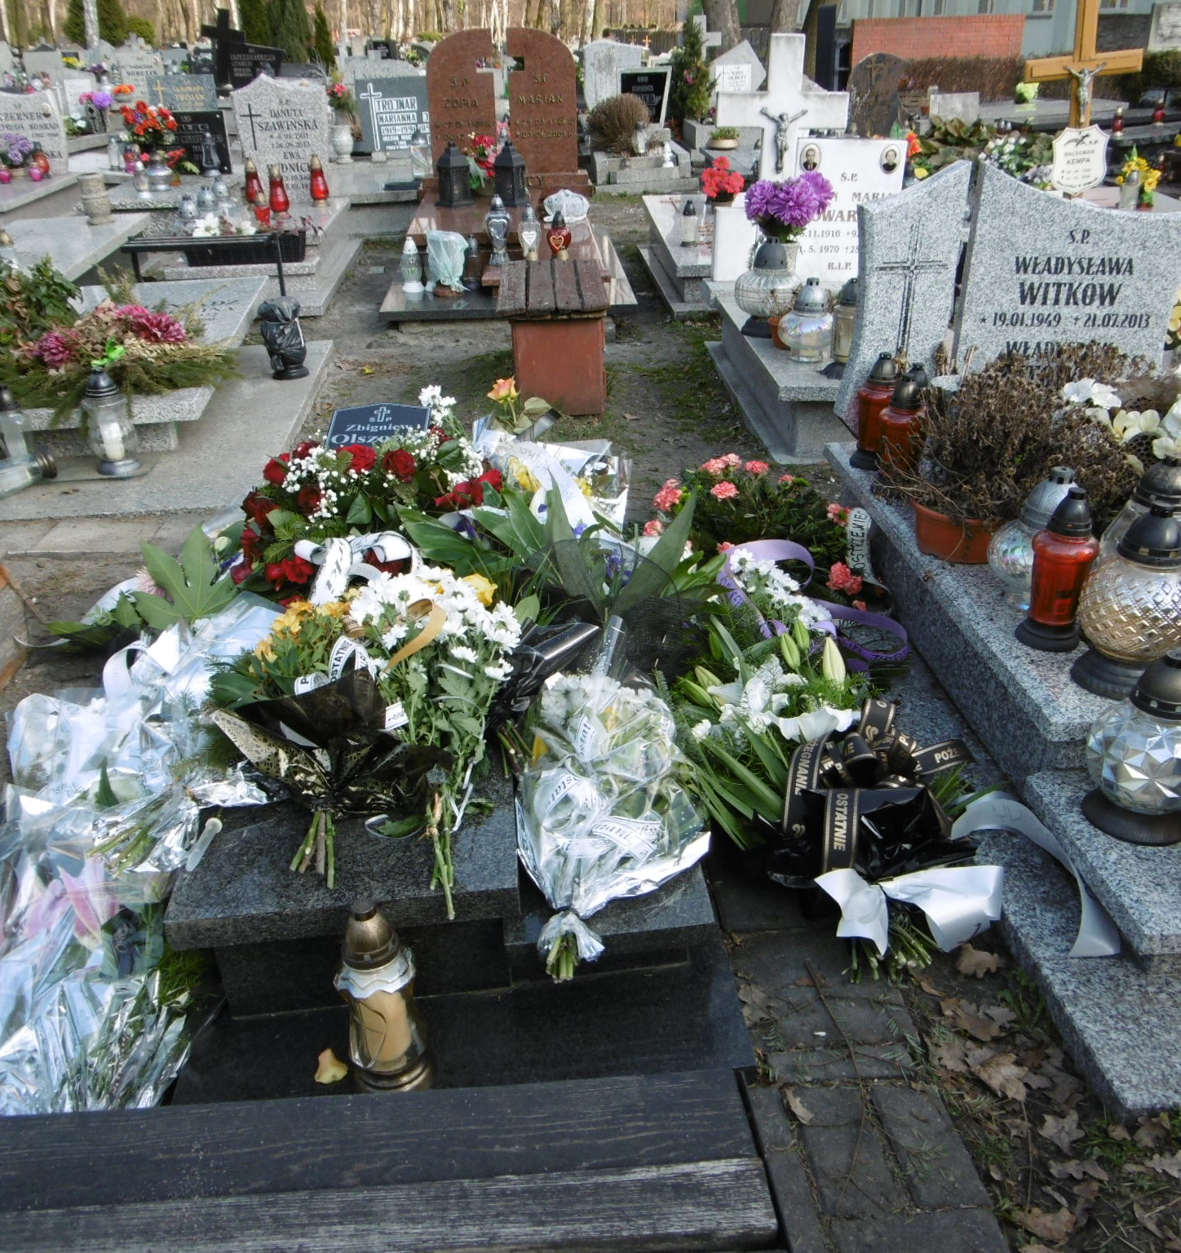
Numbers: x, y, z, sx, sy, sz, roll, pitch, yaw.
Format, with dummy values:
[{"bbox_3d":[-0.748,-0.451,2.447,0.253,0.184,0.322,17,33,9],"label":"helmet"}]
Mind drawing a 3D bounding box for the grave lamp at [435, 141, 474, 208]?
[{"bbox_3d":[-0.745,-2.444,6.251,0.205,0.294,0.200,-3,29,-3],"label":"grave lamp"}]

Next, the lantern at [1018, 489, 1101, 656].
[{"bbox_3d":[0.924,-0.119,2.272,0.130,0.312,0.130,-3,29,-3],"label":"lantern"}]

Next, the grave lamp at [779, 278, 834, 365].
[{"bbox_3d":[0.722,-1.003,3.808,0.180,0.259,0.180,-3,29,-3],"label":"grave lamp"}]

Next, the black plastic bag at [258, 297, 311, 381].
[{"bbox_3d":[-1.212,-1.138,4.563,0.205,0.302,0.190,-3,29,-3],"label":"black plastic bag"}]

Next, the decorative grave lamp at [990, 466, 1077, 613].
[{"bbox_3d":[0.982,-0.187,2.463,0.220,0.293,0.220,-2,27,-4],"label":"decorative grave lamp"}]

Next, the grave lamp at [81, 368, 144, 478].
[{"bbox_3d":[-1.530,-0.660,3.695,0.165,0.325,0.165,-2,27,-4],"label":"grave lamp"}]

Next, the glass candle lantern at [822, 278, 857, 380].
[{"bbox_3d":[0.916,-1.062,4.106,0.155,0.325,0.155,-3,29,-4],"label":"glass candle lantern"}]

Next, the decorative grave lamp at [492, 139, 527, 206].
[{"bbox_3d":[-0.561,-3.128,7.951,0.235,0.400,0.235,-1,27,-3],"label":"decorative grave lamp"}]

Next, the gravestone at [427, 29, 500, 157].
[{"bbox_3d":[-0.890,-3.663,8.097,0.490,0.920,0.100,-1,27,-3],"label":"gravestone"}]

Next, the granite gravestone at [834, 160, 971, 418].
[{"bbox_3d":[0.873,-0.896,3.298,0.310,0.800,0.100,-2,27,-4],"label":"granite gravestone"}]

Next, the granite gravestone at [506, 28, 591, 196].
[{"bbox_3d":[-0.240,-2.796,6.322,0.450,0.822,0.200,-3,29,-3],"label":"granite gravestone"}]

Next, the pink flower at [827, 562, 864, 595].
[{"bbox_3d":[0.606,-0.113,2.750,0.080,0.075,0.070,-3,29,-3],"label":"pink flower"}]

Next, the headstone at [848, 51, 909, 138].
[{"bbox_3d":[2.767,-5.184,11.263,0.560,0.762,0.120,-3,29,-4],"label":"headstone"}]

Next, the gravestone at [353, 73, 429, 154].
[{"bbox_3d":[-1.731,-4.965,11.277,1.000,0.690,0.100,-2,27,-4],"label":"gravestone"}]

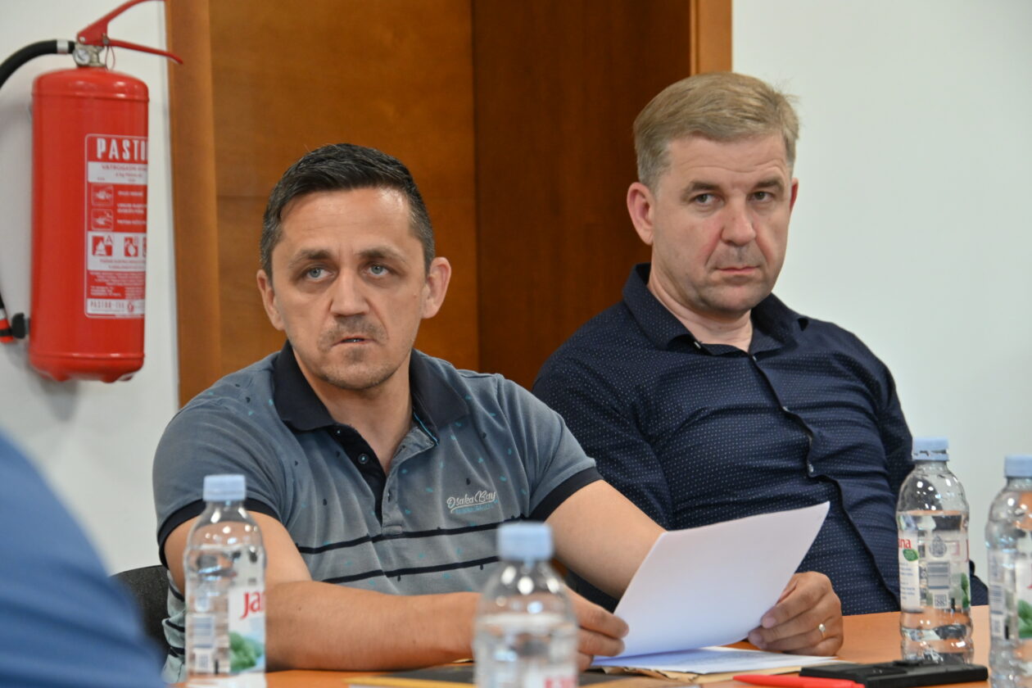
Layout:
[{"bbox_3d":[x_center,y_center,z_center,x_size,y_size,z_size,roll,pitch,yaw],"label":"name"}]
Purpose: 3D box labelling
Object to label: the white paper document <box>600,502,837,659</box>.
[{"bbox_3d":[0.172,0.215,3.320,0.205,0.175,0.020,-10,52,-43],"label":"white paper document"}]

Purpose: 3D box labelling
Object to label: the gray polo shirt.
[{"bbox_3d":[-0.139,0.287,3.614,0.480,0.580,0.320,-3,3,-30],"label":"gray polo shirt"}]

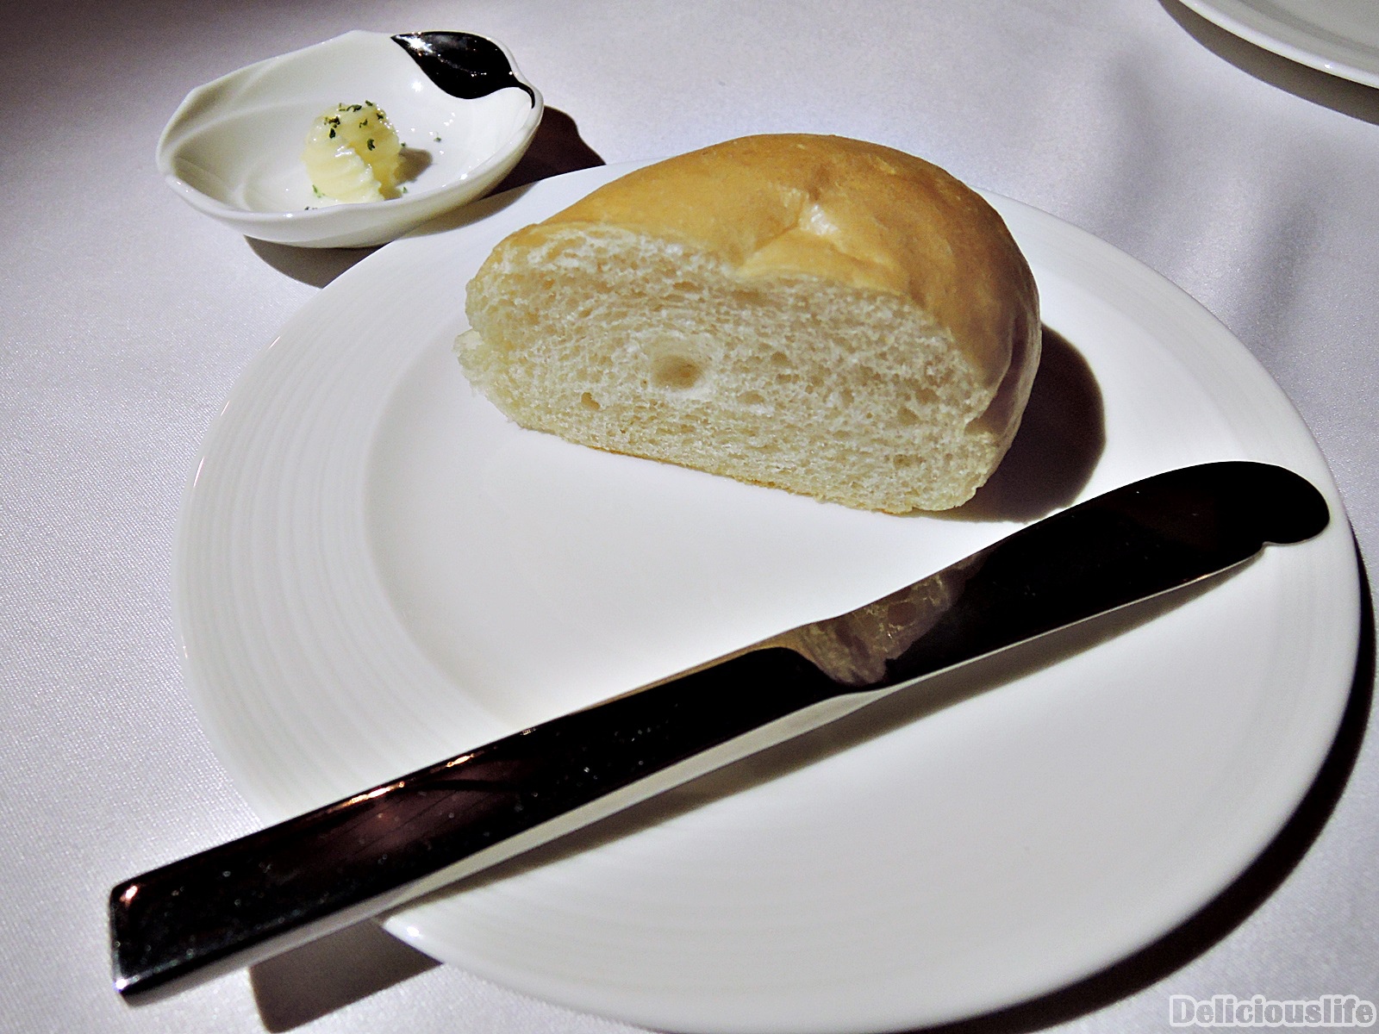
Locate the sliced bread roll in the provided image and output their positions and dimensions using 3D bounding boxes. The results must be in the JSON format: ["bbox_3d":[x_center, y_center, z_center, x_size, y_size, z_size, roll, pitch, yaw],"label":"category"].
[{"bbox_3d":[0.016,-0.044,0.167,0.095,0.044,0.063,13,50,13],"label":"sliced bread roll"}]

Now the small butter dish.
[{"bbox_3d":[-0.081,-0.094,0.241,0.090,0.020,0.093,-2,49,0],"label":"small butter dish"}]

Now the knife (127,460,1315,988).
[{"bbox_3d":[0.016,0.020,0.127,0.171,0.007,0.017,-19,51,-14],"label":"knife"}]

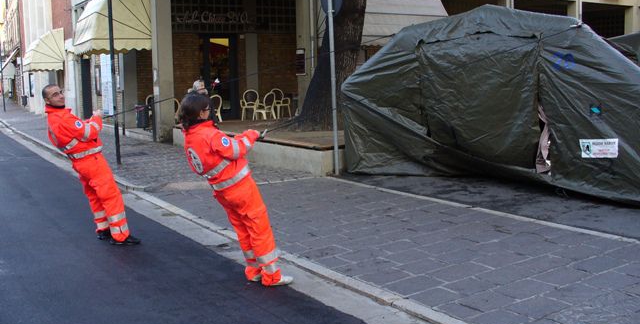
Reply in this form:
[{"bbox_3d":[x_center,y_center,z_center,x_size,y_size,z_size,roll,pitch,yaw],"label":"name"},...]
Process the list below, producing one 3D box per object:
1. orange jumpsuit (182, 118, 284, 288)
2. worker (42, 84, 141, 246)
[{"bbox_3d":[-0.634,0.304,5.647,0.540,1.410,0.540,-24,16,-28],"label":"orange jumpsuit"},{"bbox_3d":[-2.497,0.041,7.398,0.580,1.780,0.560,-23,15,-25],"label":"worker"}]

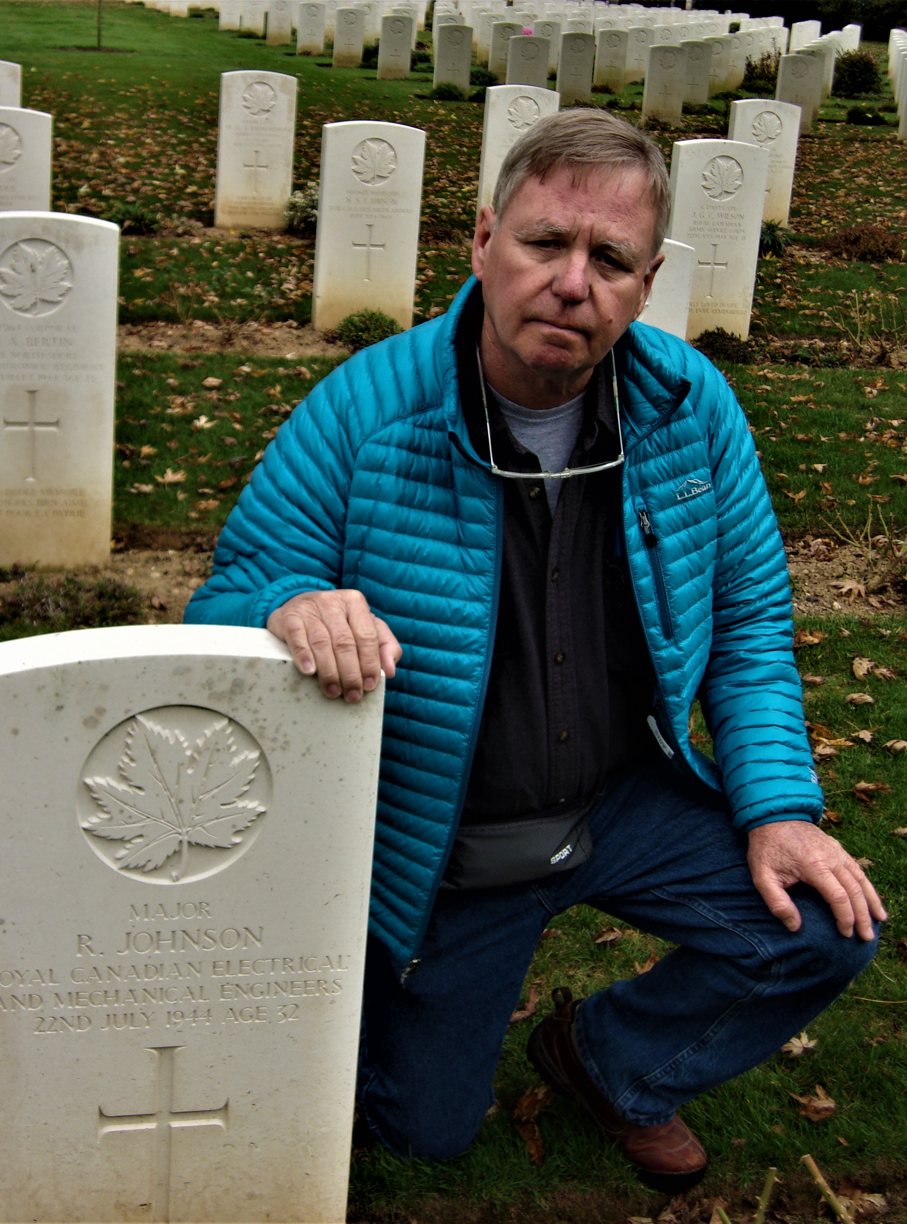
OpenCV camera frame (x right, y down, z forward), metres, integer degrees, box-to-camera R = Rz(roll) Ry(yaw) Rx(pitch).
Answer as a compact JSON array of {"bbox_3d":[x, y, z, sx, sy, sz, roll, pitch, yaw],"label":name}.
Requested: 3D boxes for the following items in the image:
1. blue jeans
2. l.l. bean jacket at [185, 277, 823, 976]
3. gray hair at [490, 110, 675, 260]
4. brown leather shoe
[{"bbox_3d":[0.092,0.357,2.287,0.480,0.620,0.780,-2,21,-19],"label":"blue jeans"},{"bbox_3d":[0.049,0.015,2.040,0.660,0.760,0.500,0,26,-9],"label":"l.l. bean jacket"},{"bbox_3d":[0.119,-0.392,1.795,0.172,0.178,0.200,13,15,-4],"label":"gray hair"},{"bbox_3d":[0.207,0.577,2.315,0.108,0.120,0.288,-12,38,-39],"label":"brown leather shoe"}]

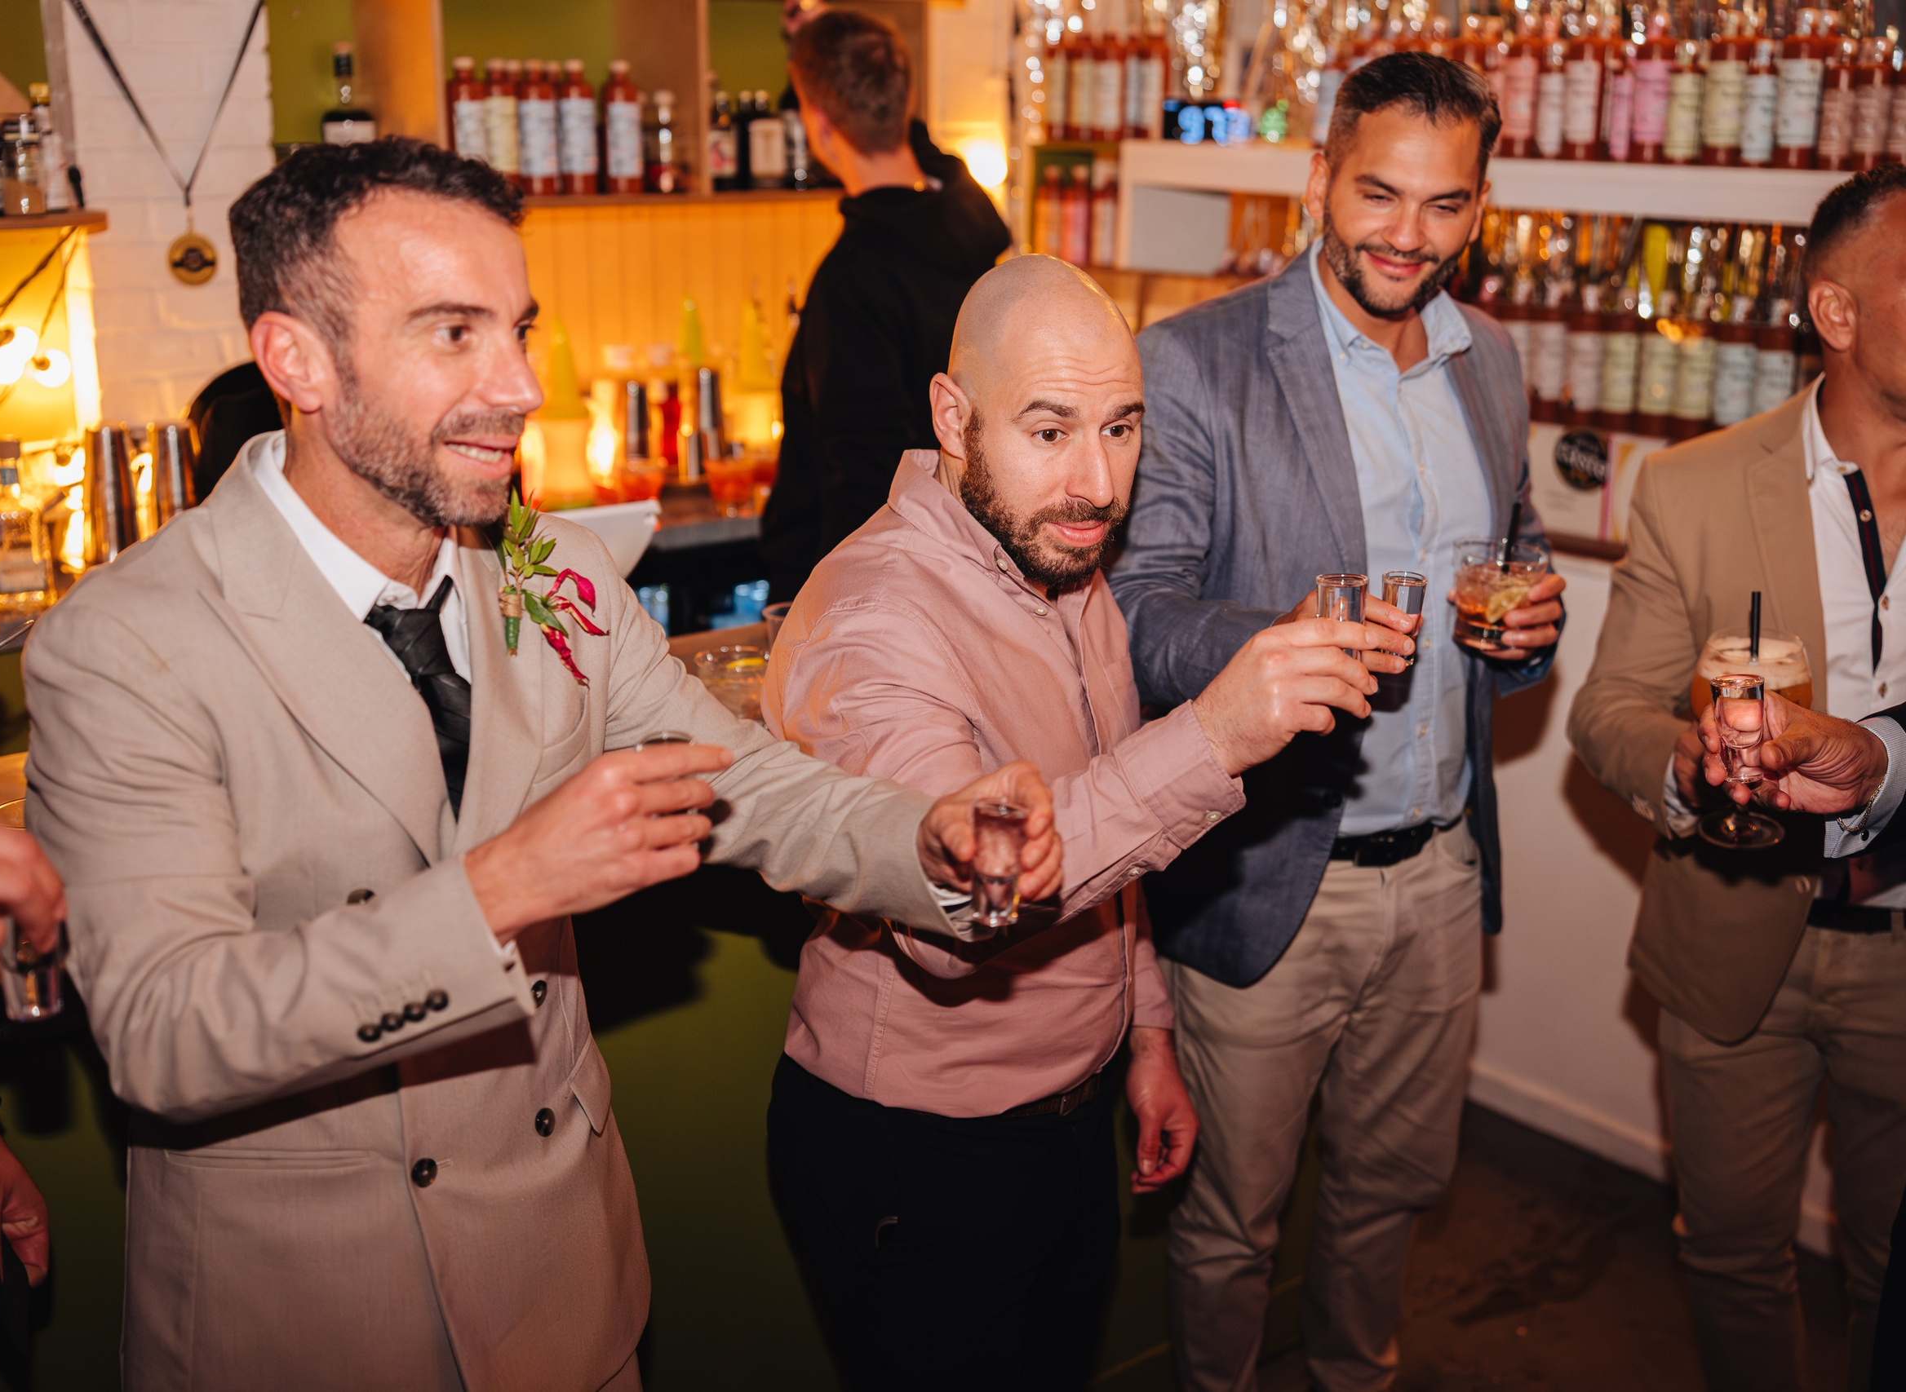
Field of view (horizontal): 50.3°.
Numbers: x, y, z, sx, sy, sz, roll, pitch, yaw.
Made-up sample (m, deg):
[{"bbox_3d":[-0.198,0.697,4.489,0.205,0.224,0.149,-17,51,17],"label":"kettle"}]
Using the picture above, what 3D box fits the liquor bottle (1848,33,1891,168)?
[{"bbox_3d":[1.367,-0.881,3.001,0.052,0.191,0.052,8,18,22],"label":"liquor bottle"}]

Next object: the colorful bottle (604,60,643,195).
[{"bbox_3d":[-0.577,-0.993,3.544,0.068,0.225,0.068,1,16,0],"label":"colorful bottle"}]

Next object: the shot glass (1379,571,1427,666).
[{"bbox_3d":[0.399,-0.069,1.800,0.040,0.078,0.040,5,17,12],"label":"shot glass"}]

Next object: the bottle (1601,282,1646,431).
[{"bbox_3d":[1.089,-0.539,3.274,0.067,0.232,0.067,-13,22,-40],"label":"bottle"}]

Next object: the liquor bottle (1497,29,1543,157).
[{"bbox_3d":[0.975,-1.038,3.474,0.067,0.222,0.067,-13,22,-40],"label":"liquor bottle"}]

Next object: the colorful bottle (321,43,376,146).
[{"bbox_3d":[-0.970,-0.922,3.258,0.085,0.240,0.085,-13,22,-40],"label":"colorful bottle"}]

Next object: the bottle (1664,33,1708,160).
[{"bbox_3d":[1.158,-0.944,3.220,0.057,0.188,0.057,-14,22,-43],"label":"bottle"}]

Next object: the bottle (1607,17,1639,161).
[{"bbox_3d":[1.083,-0.968,3.280,0.055,0.198,0.055,-14,22,-43],"label":"bottle"}]

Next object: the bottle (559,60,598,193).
[{"bbox_3d":[-0.660,-1.000,3.570,0.065,0.225,0.065,1,17,0],"label":"bottle"}]

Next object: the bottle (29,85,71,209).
[{"bbox_3d":[-1.397,-0.849,3.140,0.055,0.190,0.055,-13,22,-41],"label":"bottle"}]

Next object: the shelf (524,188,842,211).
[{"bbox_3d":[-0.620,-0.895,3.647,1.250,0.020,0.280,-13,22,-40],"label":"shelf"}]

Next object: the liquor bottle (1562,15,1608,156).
[{"bbox_3d":[1.041,-1.002,3.337,0.062,0.227,0.062,6,18,16],"label":"liquor bottle"}]

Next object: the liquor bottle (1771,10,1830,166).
[{"bbox_3d":[1.288,-0.923,3.079,0.062,0.227,0.062,7,18,21],"label":"liquor bottle"}]

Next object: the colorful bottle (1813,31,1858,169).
[{"bbox_3d":[1.332,-0.892,3.037,0.052,0.191,0.052,8,18,22],"label":"colorful bottle"}]

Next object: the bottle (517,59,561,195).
[{"bbox_3d":[-0.720,-0.987,3.517,0.065,0.225,0.065,1,17,0],"label":"bottle"}]

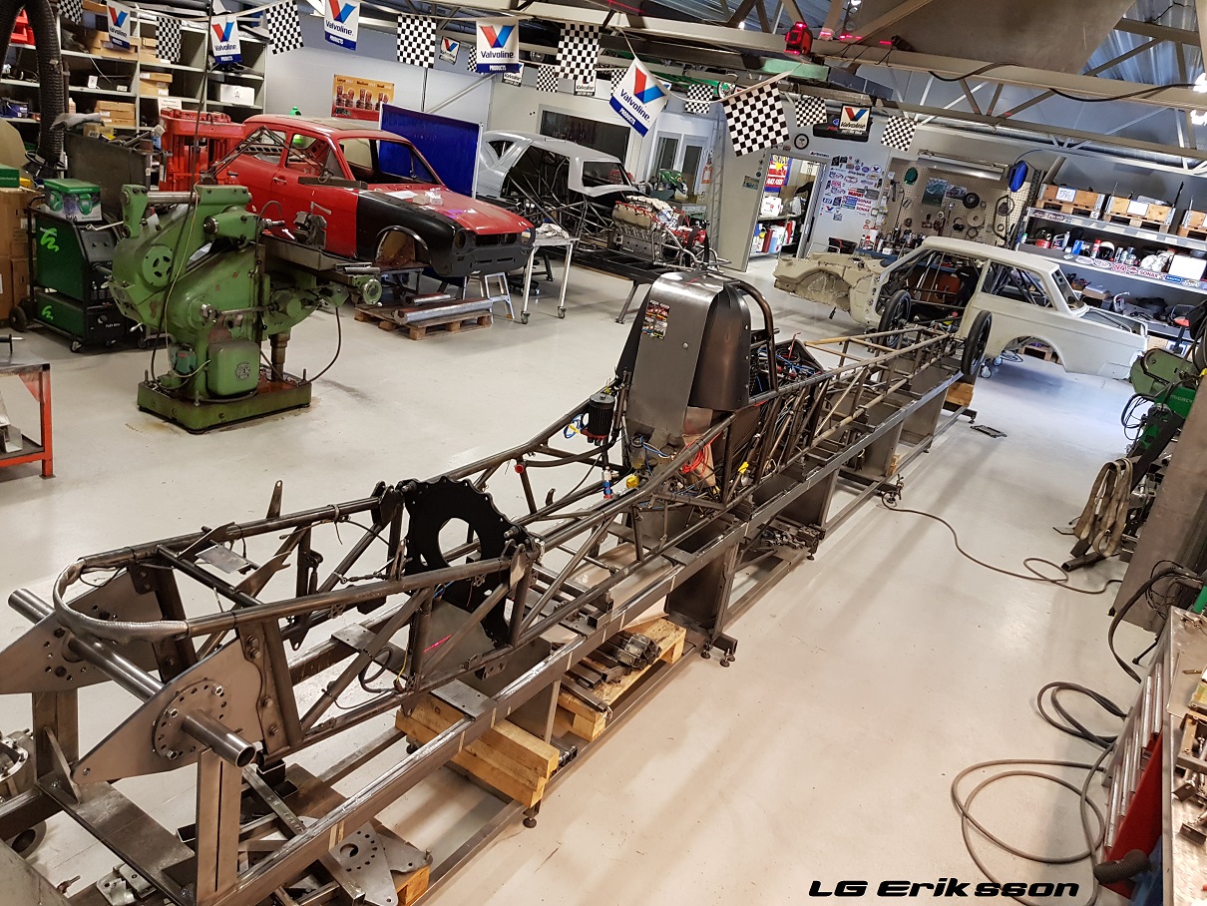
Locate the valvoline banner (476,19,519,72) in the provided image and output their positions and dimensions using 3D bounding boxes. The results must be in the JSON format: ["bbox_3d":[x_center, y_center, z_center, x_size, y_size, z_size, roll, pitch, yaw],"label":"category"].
[{"bbox_3d":[-0.913,-3.518,7.827,0.493,0.422,0.030,15,19,35],"label":"valvoline banner"}]

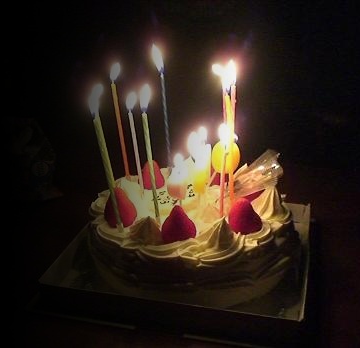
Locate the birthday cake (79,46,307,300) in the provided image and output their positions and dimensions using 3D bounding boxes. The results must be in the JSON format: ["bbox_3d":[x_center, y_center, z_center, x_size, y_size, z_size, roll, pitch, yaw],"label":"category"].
[{"bbox_3d":[0.012,-0.004,0.439,0.183,0.150,0.183,0,21,0],"label":"birthday cake"}]

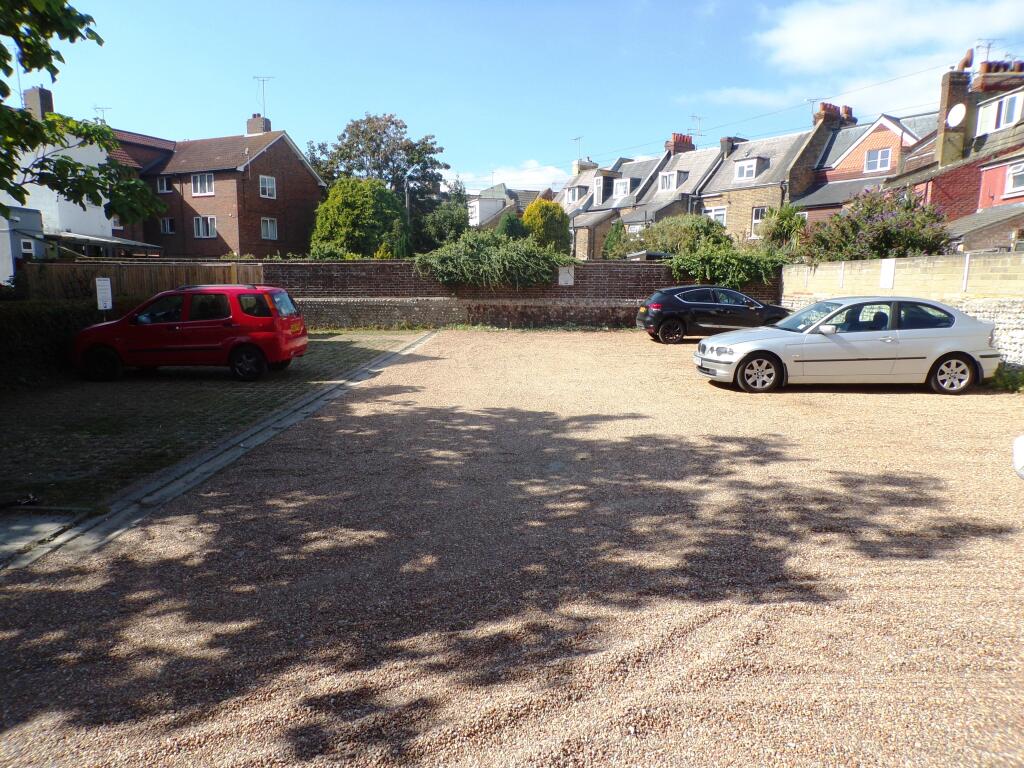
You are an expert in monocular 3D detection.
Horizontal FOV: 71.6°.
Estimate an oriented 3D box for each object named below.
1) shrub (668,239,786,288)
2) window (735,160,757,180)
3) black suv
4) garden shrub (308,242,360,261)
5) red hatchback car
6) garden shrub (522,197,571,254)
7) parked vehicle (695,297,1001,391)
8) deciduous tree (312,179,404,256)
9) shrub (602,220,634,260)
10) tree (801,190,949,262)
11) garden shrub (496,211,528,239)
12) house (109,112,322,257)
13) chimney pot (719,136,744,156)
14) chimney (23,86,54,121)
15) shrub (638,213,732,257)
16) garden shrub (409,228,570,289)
[{"bbox_3d":[6.196,-3.365,20.428,3.400,1.500,1.300,0,8,0],"label":"shrub"},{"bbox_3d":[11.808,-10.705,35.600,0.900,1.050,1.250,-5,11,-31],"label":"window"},{"bbox_3d":[5.548,-1.935,19.355,4.275,1.530,1.830,0,9,-2],"label":"black suv"},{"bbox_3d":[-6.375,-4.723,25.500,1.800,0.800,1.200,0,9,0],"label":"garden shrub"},{"bbox_3d":[-5.380,-0.910,12.050,3.750,1.580,1.620,0,8,2],"label":"red hatchback car"},{"bbox_3d":[1.324,-5.215,27.533,1.900,4.000,1.900,0,8,0],"label":"garden shrub"},{"bbox_3d":[5.100,-0.655,11.100,4.262,1.408,1.751,1,8,5],"label":"parked vehicle"},{"bbox_3d":[-6.221,-5.733,28.973,3.800,5.300,3.600,0,8,0],"label":"deciduous tree"},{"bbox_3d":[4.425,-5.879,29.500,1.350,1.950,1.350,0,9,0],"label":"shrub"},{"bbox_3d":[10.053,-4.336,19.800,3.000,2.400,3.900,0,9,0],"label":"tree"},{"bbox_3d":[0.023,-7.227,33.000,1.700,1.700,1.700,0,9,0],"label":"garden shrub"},{"bbox_3d":[-21.263,-11.925,49.542,12.800,12.500,9.500,4,9,23],"label":"house"},{"bbox_3d":[10.768,-11.495,34.618,1.200,1.100,0.600,-6,10,-36],"label":"chimney pot"},{"bbox_3d":[-26.315,-15.522,39.500,1.450,1.950,0.750,5,10,26],"label":"chimney"},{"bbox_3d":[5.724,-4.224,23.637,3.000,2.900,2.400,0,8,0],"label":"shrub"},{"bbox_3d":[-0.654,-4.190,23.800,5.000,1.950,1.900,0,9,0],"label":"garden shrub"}]

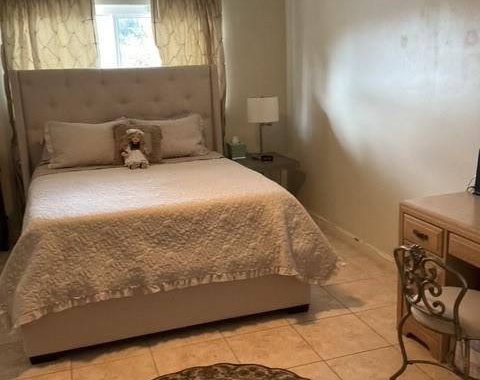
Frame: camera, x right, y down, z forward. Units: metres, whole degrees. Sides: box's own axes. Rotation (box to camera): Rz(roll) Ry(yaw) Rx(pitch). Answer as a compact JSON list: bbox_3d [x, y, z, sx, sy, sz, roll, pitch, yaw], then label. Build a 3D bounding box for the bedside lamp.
[{"bbox_3d":[0.219,-0.615,5.276,0.310,0.590,0.310,-2,14,0],"label":"bedside lamp"}]

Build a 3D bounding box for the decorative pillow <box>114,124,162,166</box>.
[{"bbox_3d":[-0.866,-0.376,4.540,0.400,0.370,0.130,-6,-6,-18],"label":"decorative pillow"}]

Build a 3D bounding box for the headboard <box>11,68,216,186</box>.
[{"bbox_3d":[-1.022,-0.338,4.822,1.750,1.480,0.220,-6,14,-18],"label":"headboard"}]

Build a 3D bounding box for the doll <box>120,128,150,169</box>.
[{"bbox_3d":[-0.854,-0.342,4.418,0.240,0.310,0.190,-6,14,-18],"label":"doll"}]

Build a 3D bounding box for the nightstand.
[{"bbox_3d":[0.190,-0.013,5.260,0.580,0.565,0.570,-6,14,-18],"label":"nightstand"}]

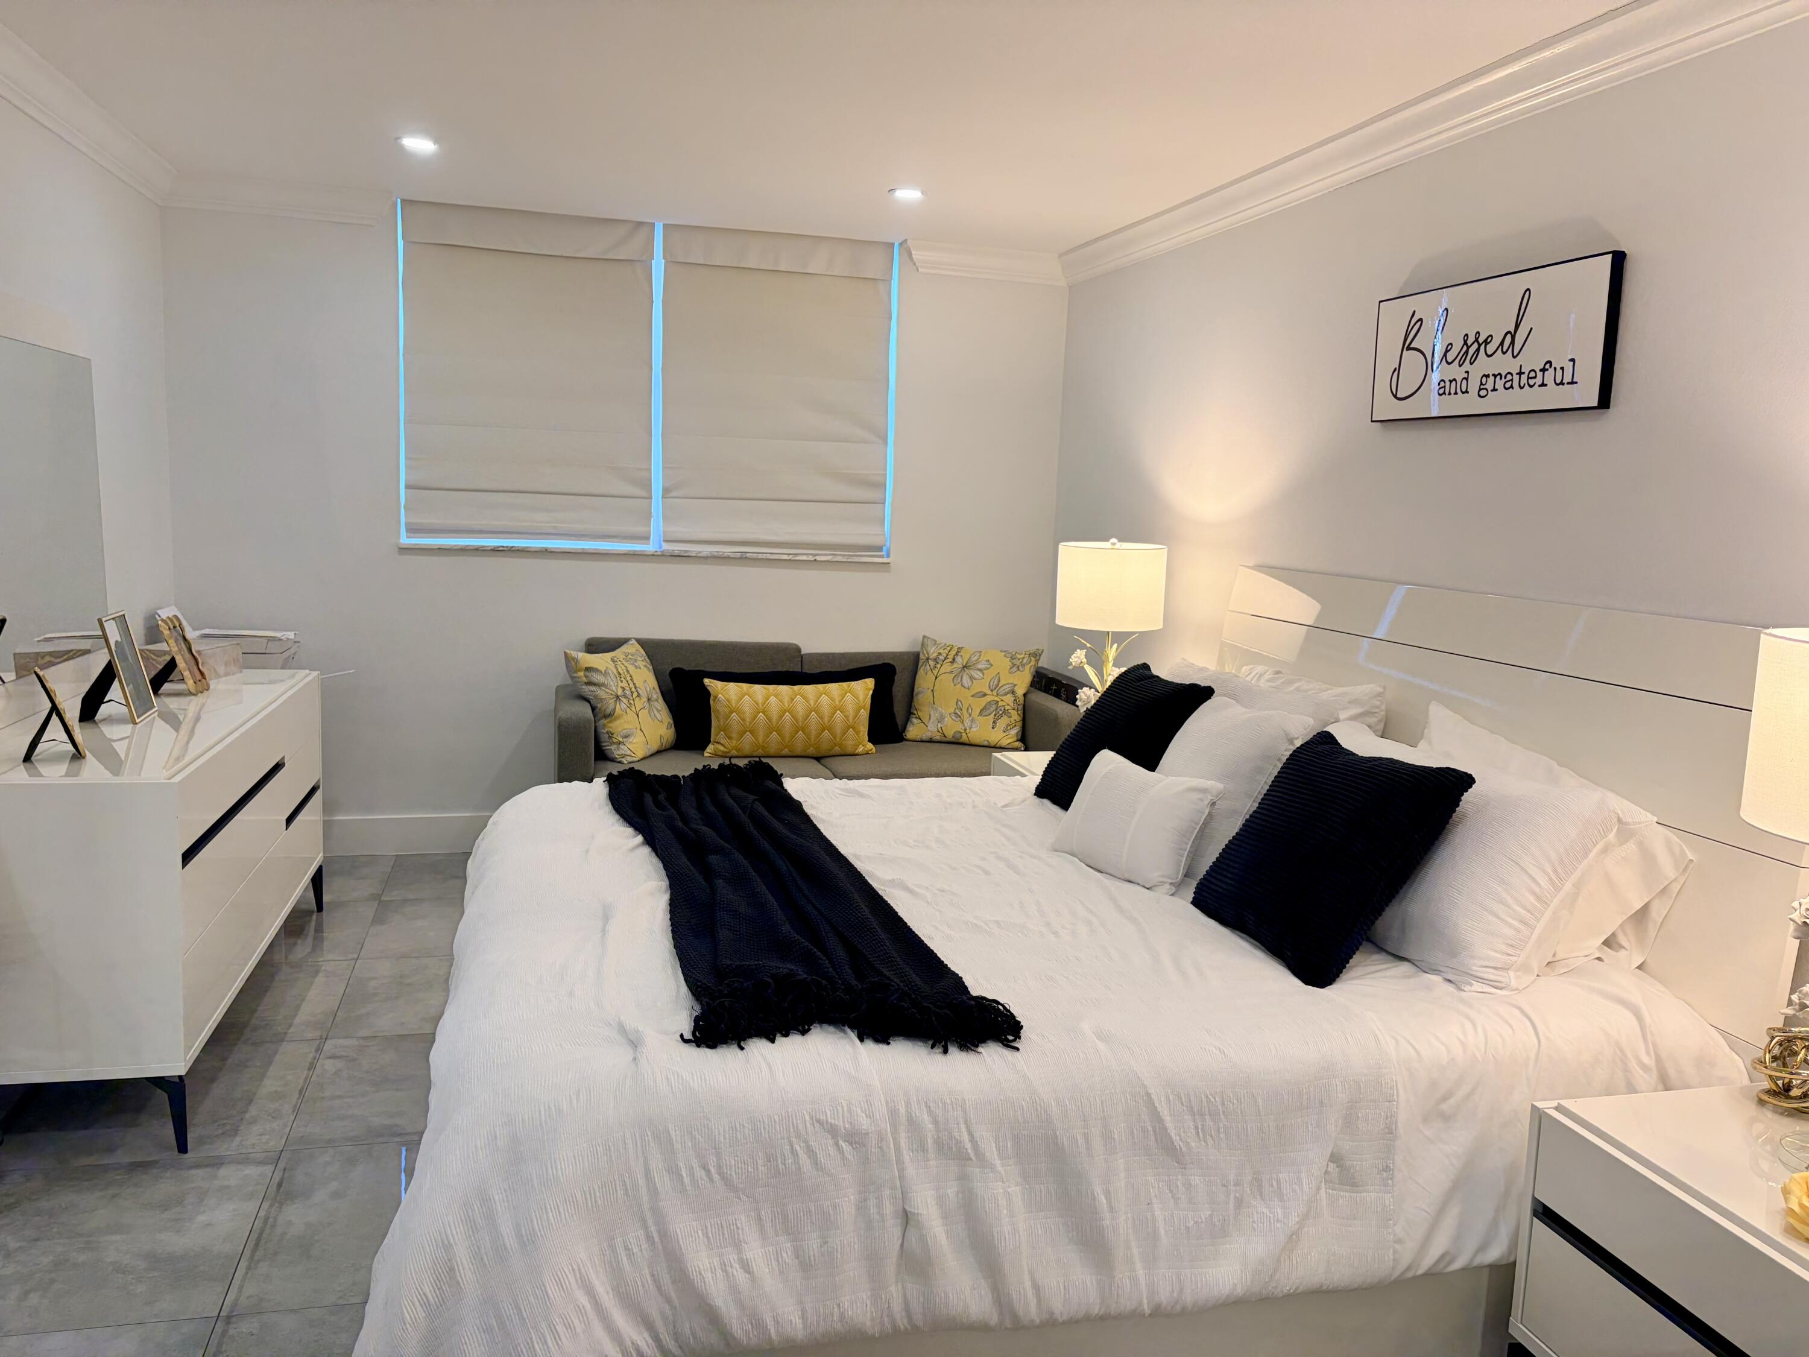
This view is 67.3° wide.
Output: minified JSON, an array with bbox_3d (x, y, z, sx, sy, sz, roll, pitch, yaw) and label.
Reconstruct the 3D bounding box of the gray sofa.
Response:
[{"bbox_3d":[-0.263,0.330,5.135,2.030,0.860,0.880,0,8,-15],"label":"gray sofa"}]

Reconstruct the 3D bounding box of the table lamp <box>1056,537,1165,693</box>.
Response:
[{"bbox_3d":[0.654,-0.063,4.387,0.370,0.770,0.370,0,8,-15],"label":"table lamp"}]

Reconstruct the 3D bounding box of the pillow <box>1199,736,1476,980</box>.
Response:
[{"bbox_3d":[0.786,0.315,2.561,0.160,0.450,0.470,39,-2,-16],"label":"pillow"}]

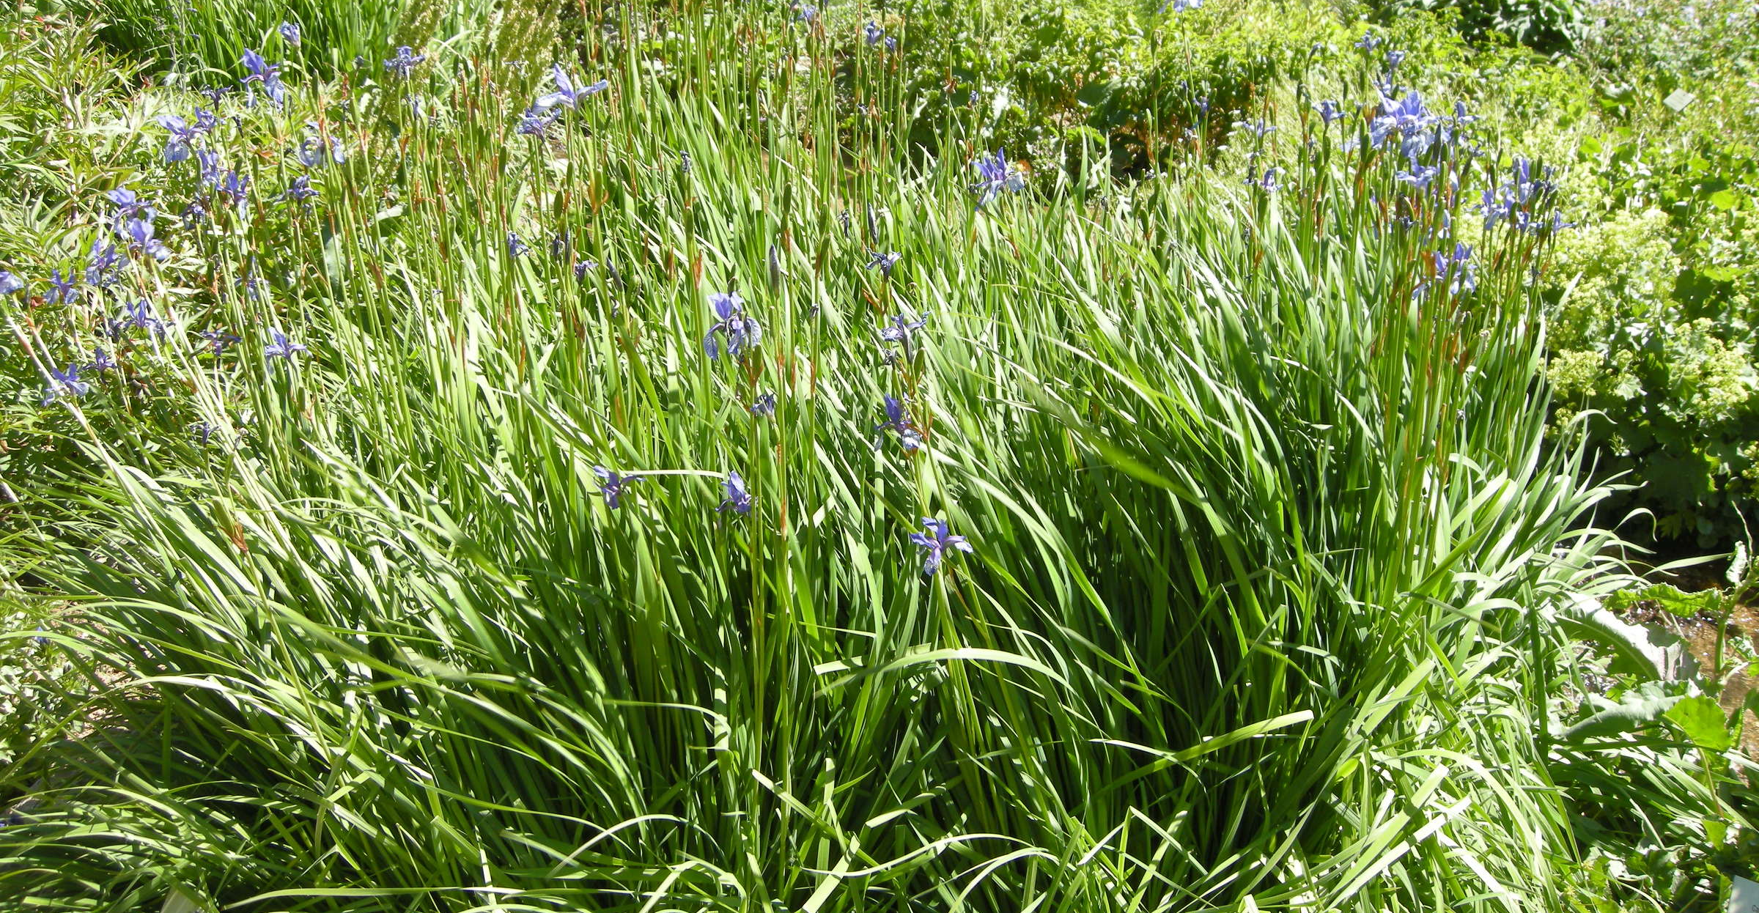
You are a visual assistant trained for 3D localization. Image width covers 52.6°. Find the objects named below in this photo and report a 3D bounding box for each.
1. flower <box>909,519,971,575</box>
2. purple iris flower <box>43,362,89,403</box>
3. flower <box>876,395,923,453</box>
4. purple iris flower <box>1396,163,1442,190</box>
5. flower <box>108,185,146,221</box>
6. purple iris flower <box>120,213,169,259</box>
[{"bbox_3d":[0.070,0.102,2.000,0.068,0.054,0.066,1,25,2],"label":"flower"},{"bbox_3d":[-1.052,-0.095,2.300,0.062,0.054,0.058,-27,26,-21],"label":"purple iris flower"},{"bbox_3d":[0.024,-0.038,2.050,0.056,0.062,0.055,-11,25,1],"label":"flower"},{"bbox_3d":[0.714,-0.370,2.350,0.058,0.036,0.056,8,26,16],"label":"purple iris flower"},{"bbox_3d":[-1.079,-0.363,2.550,0.058,0.053,0.056,-25,25,-18],"label":"flower"},{"bbox_3d":[-0.950,-0.284,2.300,0.060,0.056,0.058,-21,26,-19],"label":"purple iris flower"}]

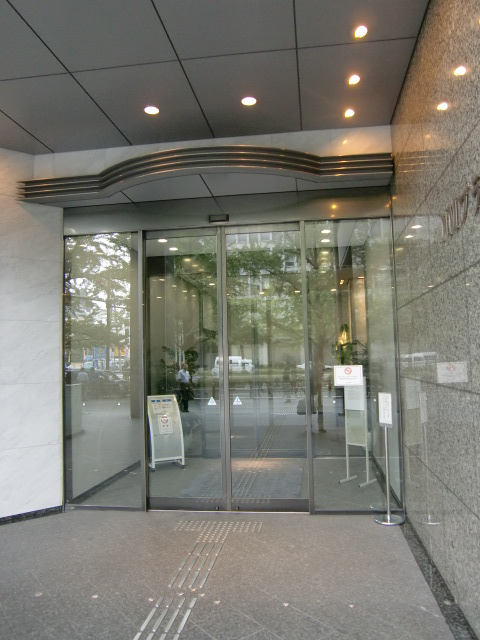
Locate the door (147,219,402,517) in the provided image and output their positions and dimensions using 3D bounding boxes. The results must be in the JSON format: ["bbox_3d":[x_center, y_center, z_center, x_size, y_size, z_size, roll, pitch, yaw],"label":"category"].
[{"bbox_3d":[0.282,0.480,5.455,2.683,3.031,0.100,-2,-4,8],"label":"door"}]

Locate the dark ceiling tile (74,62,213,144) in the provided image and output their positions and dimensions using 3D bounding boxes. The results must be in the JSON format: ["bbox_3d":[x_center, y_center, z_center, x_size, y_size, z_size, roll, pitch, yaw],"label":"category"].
[{"bbox_3d":[-0.809,-1.953,4.774,0.902,0.030,1.431,-2,-4,8],"label":"dark ceiling tile"}]

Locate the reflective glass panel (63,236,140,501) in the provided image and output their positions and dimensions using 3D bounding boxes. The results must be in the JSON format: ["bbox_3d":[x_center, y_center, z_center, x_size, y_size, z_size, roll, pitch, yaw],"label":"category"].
[{"bbox_3d":[-1.509,0.526,5.707,0.904,3.021,0.050,-2,-4,8],"label":"reflective glass panel"}]

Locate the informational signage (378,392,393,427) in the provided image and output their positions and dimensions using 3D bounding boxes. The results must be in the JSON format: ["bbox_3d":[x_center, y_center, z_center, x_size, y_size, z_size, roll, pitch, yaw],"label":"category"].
[{"bbox_3d":[1.437,0.891,5.100,0.025,0.335,0.215,0,-4,-25],"label":"informational signage"}]

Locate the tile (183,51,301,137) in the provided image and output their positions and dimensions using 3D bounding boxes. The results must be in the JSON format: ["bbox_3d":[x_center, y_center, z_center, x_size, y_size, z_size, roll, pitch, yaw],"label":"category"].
[{"bbox_3d":[0.086,-1.983,4.648,0.902,0.030,1.431,-2,-4,8],"label":"tile"}]

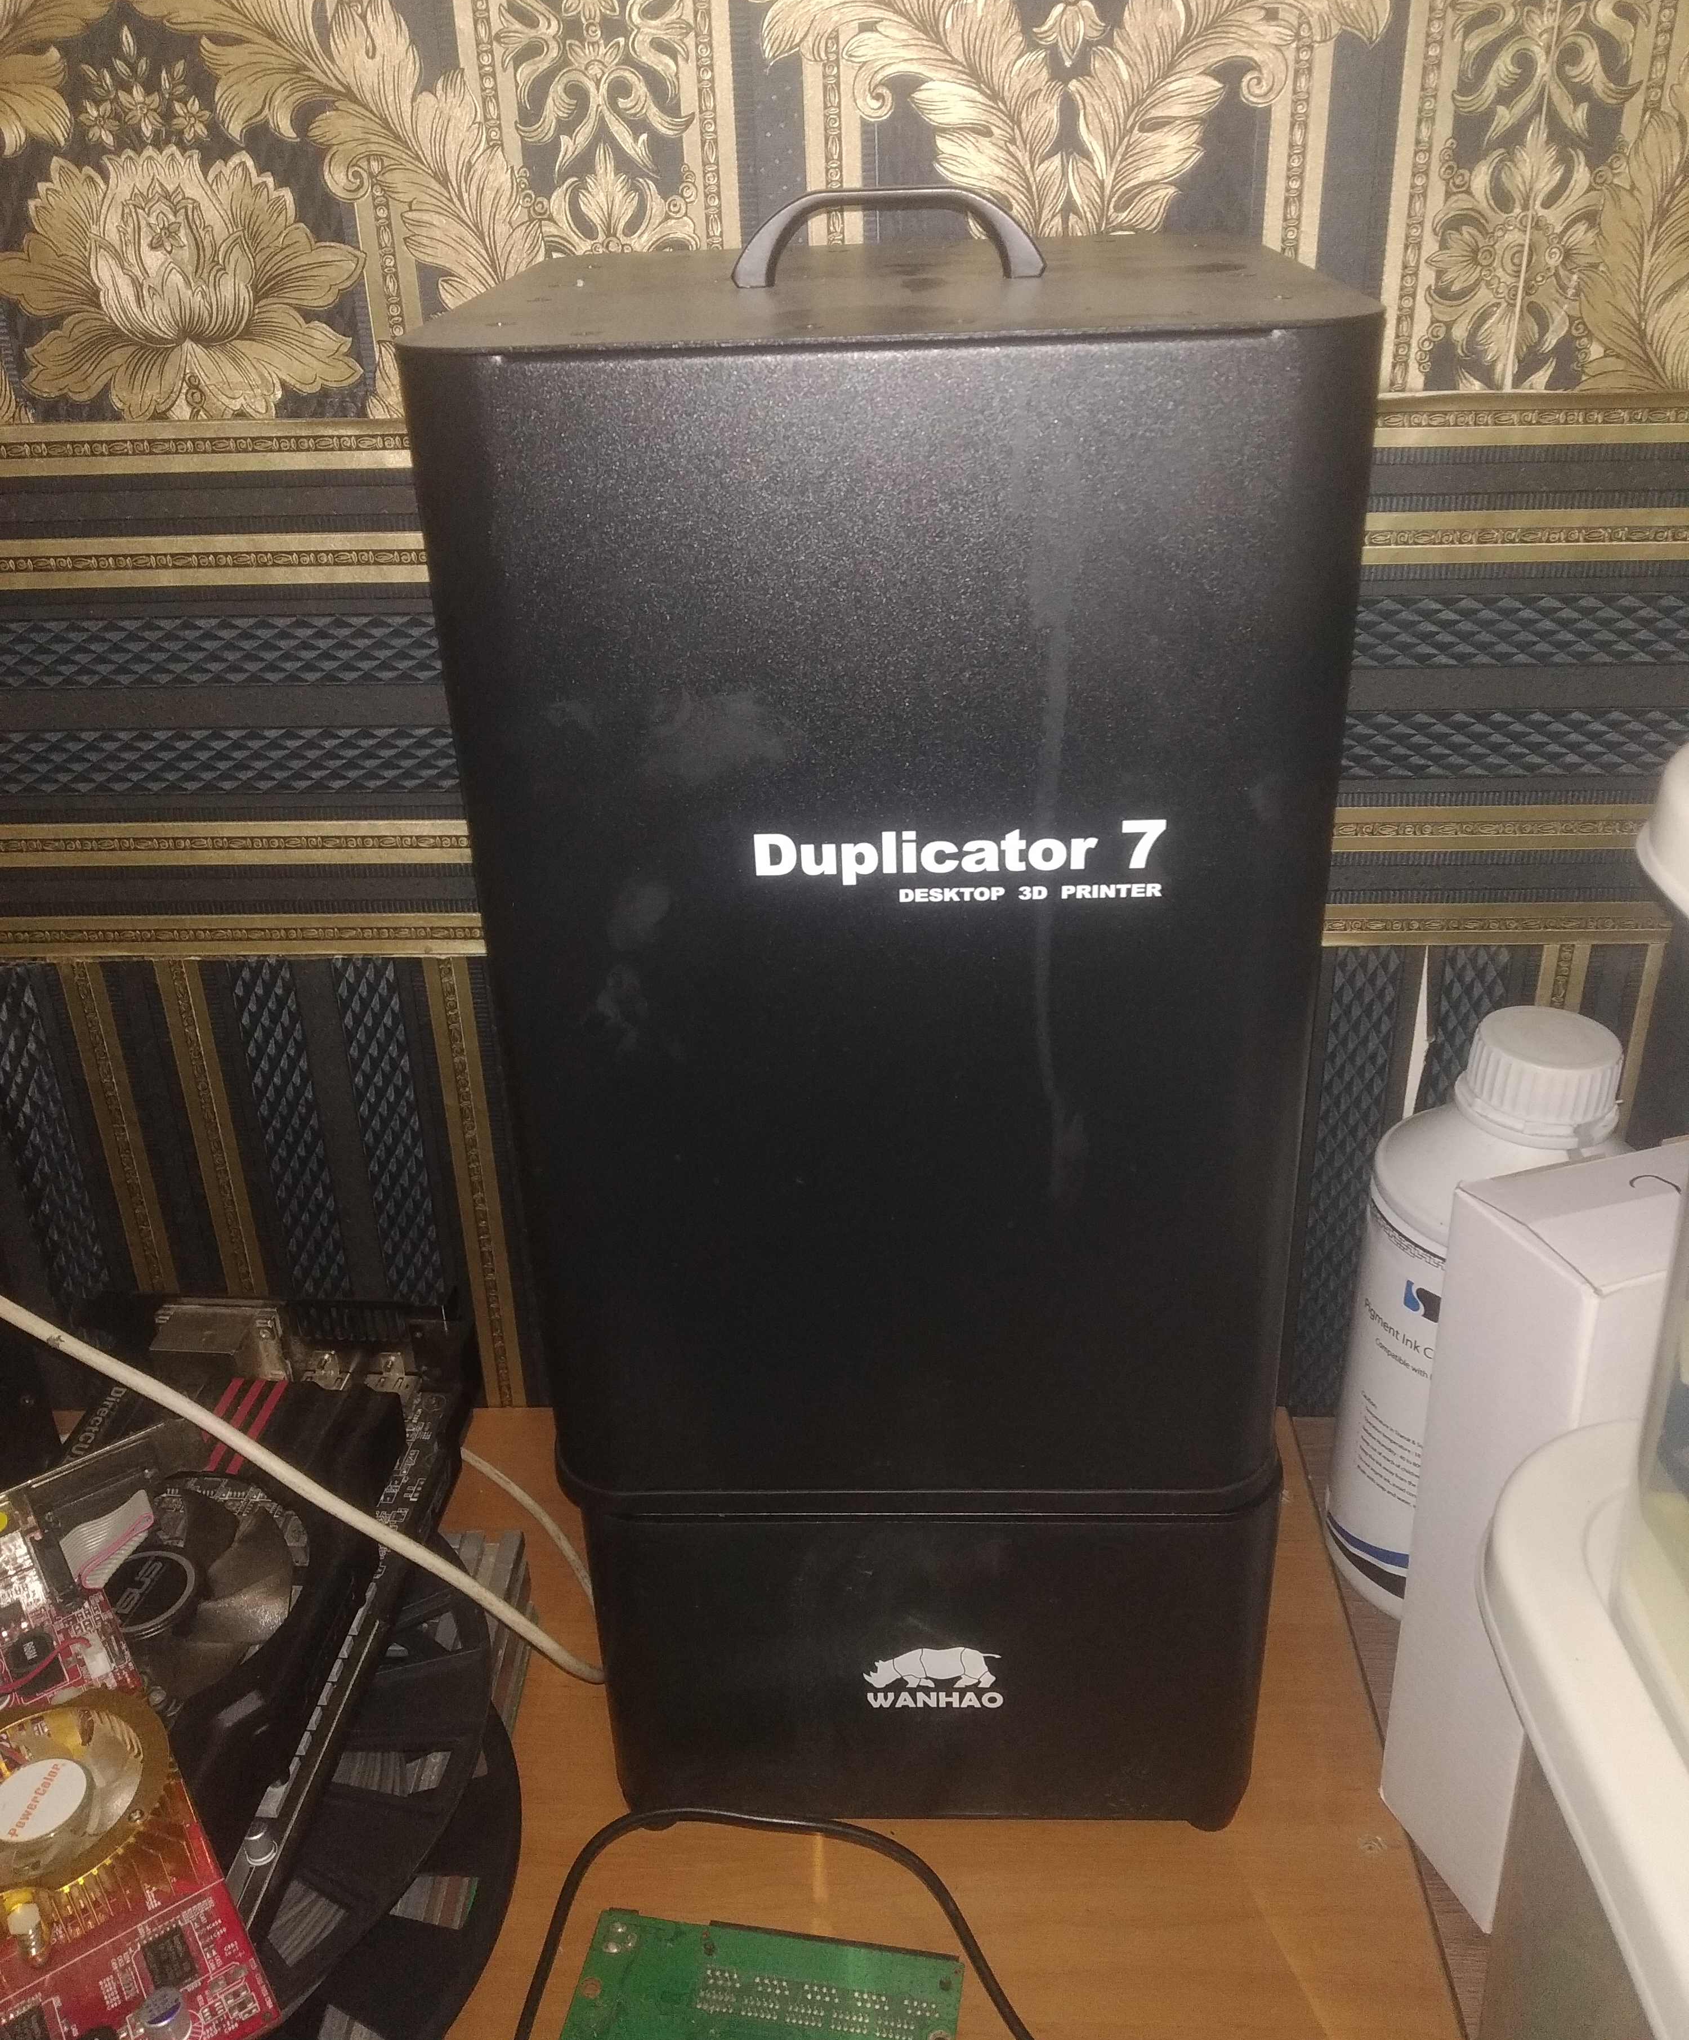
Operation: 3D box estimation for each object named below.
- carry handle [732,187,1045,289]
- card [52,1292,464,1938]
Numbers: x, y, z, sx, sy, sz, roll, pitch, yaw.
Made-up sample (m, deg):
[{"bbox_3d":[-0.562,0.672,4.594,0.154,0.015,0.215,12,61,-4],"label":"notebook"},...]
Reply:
[{"bbox_3d":[0.010,-0.186,0.400,0.075,0.020,0.012,-1,29,3],"label":"carry handle"},{"bbox_3d":[-0.187,0.153,0.451,0.116,0.041,0.220,0,26,4],"label":"card"}]

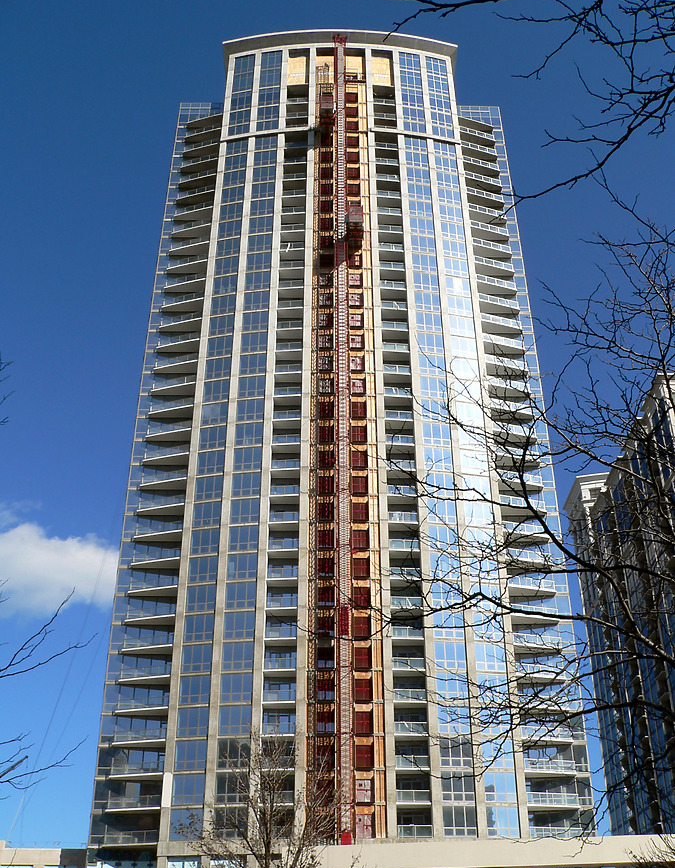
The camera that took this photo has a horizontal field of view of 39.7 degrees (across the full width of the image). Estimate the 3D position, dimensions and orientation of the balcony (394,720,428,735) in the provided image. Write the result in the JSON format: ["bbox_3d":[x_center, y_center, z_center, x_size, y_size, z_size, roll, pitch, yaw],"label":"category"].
[{"bbox_3d":[6.450,26.140,81.950,2.900,1.300,1.550,0,-31,0],"label":"balcony"}]

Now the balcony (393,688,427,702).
[{"bbox_3d":[6.460,23.670,83.480,2.900,1.300,1.550,0,-31,0],"label":"balcony"}]

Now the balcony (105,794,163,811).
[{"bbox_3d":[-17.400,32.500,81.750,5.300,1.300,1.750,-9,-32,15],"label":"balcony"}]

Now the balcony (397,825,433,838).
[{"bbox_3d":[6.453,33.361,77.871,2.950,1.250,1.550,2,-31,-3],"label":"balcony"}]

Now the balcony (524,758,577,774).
[{"bbox_3d":[18.929,29.783,83.290,5.200,1.270,2.250,6,-32,-10],"label":"balcony"}]

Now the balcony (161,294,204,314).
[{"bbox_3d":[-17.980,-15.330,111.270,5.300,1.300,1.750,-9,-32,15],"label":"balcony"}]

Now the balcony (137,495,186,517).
[{"bbox_3d":[-18.035,7.209,96.175,5.250,1.270,2.250,-6,-32,10],"label":"balcony"}]

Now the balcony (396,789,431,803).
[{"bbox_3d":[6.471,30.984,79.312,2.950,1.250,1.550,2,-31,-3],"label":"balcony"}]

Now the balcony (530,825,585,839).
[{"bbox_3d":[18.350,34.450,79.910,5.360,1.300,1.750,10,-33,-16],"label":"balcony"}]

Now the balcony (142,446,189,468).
[{"bbox_3d":[-18.057,2.145,99.218,5.250,1.270,2.250,-6,-32,10],"label":"balcony"}]

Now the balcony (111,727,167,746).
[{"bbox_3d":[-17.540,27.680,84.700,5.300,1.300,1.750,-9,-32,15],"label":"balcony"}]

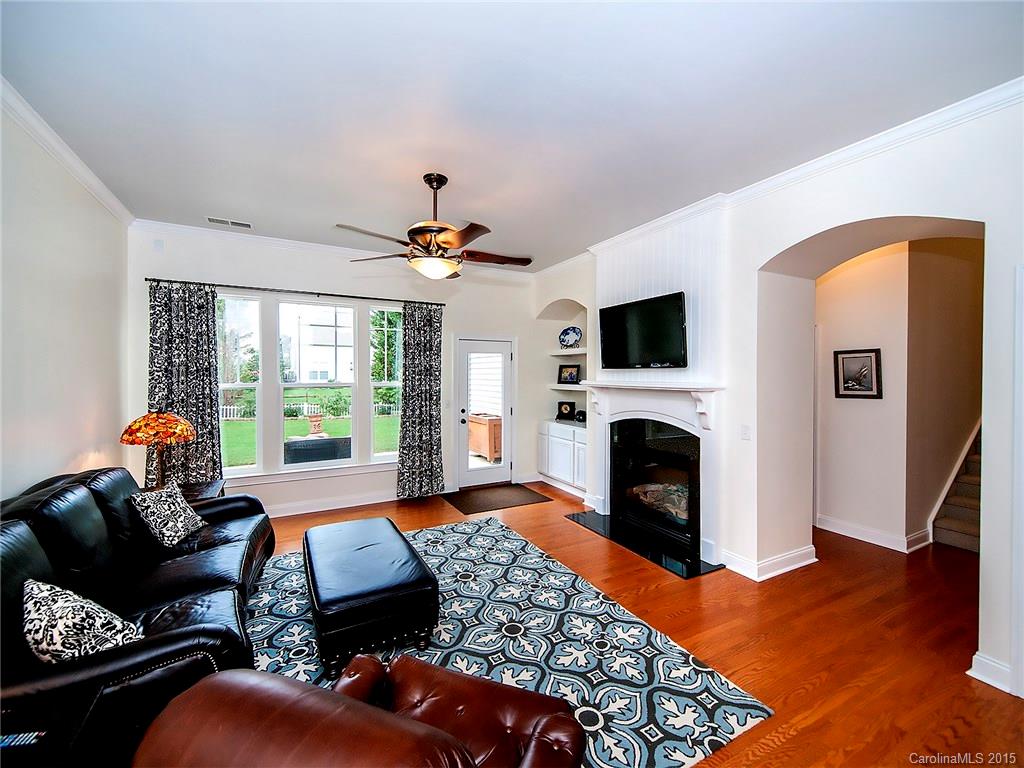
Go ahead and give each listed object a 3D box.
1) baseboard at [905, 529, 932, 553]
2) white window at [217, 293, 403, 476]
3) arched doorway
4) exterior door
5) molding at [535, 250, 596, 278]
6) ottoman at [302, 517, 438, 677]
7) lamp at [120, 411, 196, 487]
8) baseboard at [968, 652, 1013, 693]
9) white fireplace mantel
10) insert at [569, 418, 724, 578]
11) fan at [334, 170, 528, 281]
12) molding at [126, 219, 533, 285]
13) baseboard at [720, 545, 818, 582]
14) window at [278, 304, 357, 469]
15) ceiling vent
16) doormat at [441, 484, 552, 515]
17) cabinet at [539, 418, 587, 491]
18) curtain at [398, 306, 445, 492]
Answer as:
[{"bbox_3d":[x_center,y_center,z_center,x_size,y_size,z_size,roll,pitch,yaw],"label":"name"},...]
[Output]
[{"bbox_3d":[3.742,1.440,3.820,0.490,0.140,0.022,-1,2,-29],"label":"baseboard"},{"bbox_3d":[-2.278,0.015,4.882,2.050,2.020,0.100,-1,1,-28],"label":"white window"},{"bbox_3d":[2.455,0.248,2.768,0.800,2.480,1.137,-1,1,-28],"label":"arched doorway"},{"bbox_3d":[-0.368,0.412,5.894,0.830,2.030,0.050,-1,1,-28],"label":"exterior door"},{"bbox_3d":[0.643,-1.532,5.520,0.100,0.102,1.400,-1,2,-29],"label":"molding"},{"bbox_3d":[-0.977,1.286,2.711,0.650,0.420,1.160,-1,1,-28],"label":"ottoman"},{"bbox_3d":[-2.860,0.554,3.345,0.474,0.655,0.474,-1,2,-29],"label":"lamp"},{"bbox_3d":[2.379,1.430,2.064,0.035,0.135,0.160,-1,1,-28],"label":"baseboard"},{"bbox_3d":[1.258,0.180,4.004,0.220,0.385,1.650,-1,2,-29],"label":"white fireplace mantel"},{"bbox_3d":[1.195,0.927,4.024,0.507,1.140,1.610,-1,2,-29],"label":"insert"},{"bbox_3d":[-0.559,-1.161,3.031,1.450,0.750,1.430,-1,1,-28],"label":"fan"},{"bbox_3d":[-1.619,-1.525,5.005,4.590,0.102,0.090,-1,2,-29],"label":"molding"},{"bbox_3d":[2.119,1.405,3.402,0.820,0.150,0.290,-1,1,-28],"label":"baseboard"},{"bbox_3d":[-2.236,0.011,4.801,0.782,1.848,0.080,-1,2,-29],"label":"window"},{"bbox_3d":[-2.797,-1.594,4.113,0.380,0.025,0.170,-1,1,-28],"label":"ceiling vent"},{"bbox_3d":[-0.203,1.453,5.308,1.170,0.015,0.870,-1,1,-28],"label":"doormat"},{"bbox_3d":[0.905,0.932,5.759,0.580,0.785,1.320,-1,2,-29],"label":"cabinet"},{"bbox_3d":[-1.149,0.211,5.266,0.615,2.460,0.120,-1,2,-29],"label":"curtain"}]

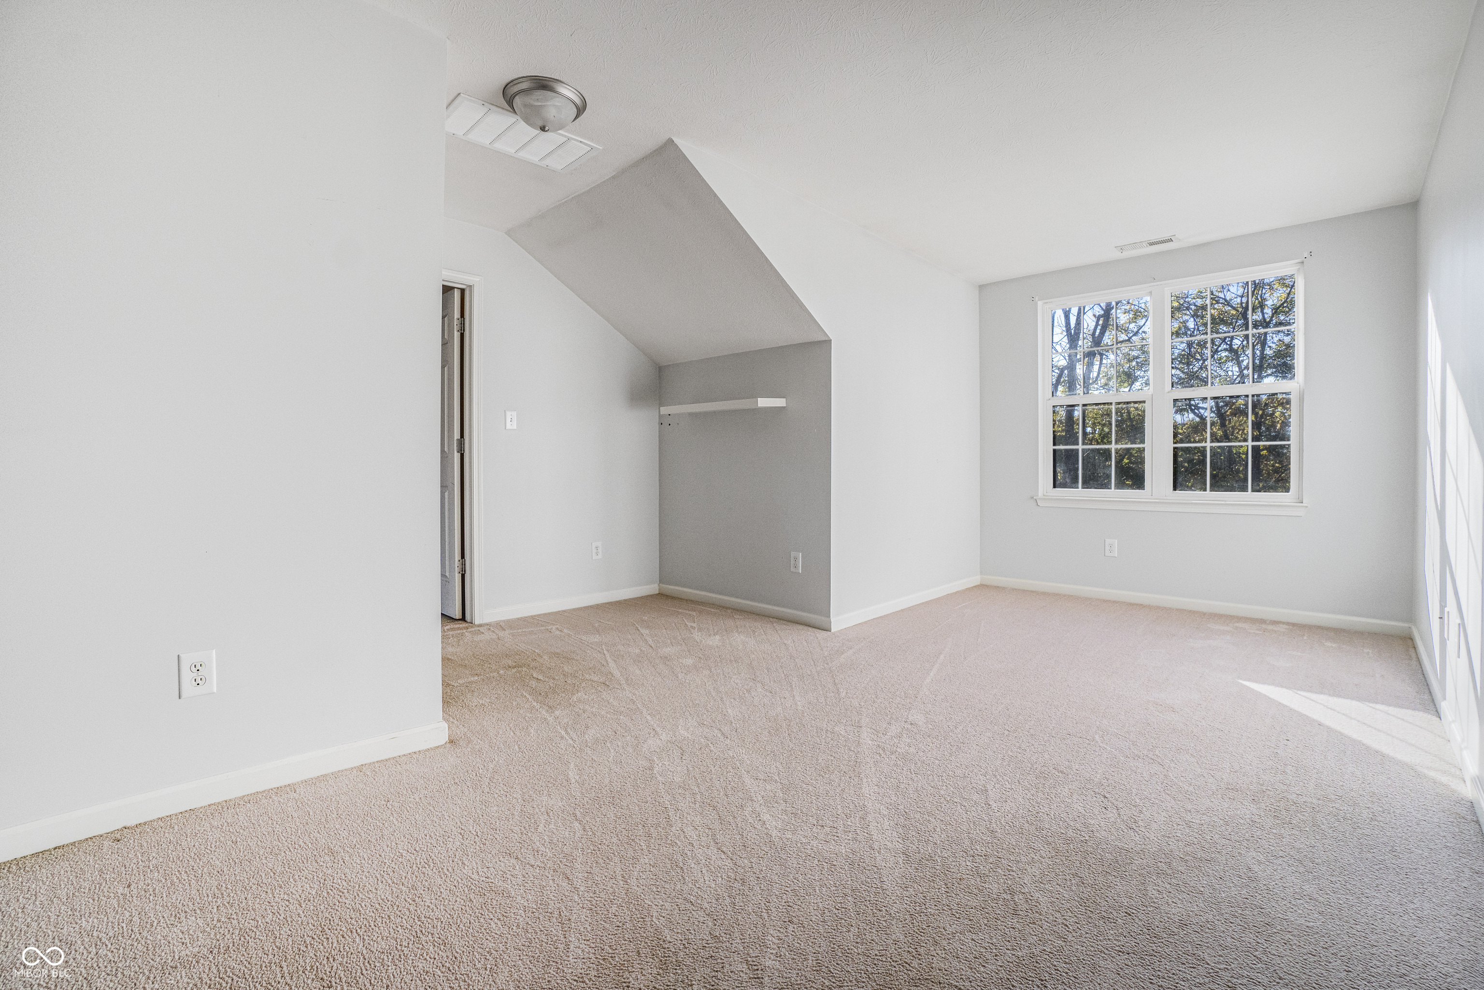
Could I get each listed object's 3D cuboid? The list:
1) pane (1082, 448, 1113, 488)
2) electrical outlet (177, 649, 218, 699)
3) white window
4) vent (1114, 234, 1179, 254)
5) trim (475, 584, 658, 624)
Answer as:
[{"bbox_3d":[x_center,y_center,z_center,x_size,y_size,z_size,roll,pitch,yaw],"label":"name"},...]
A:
[{"bbox_3d":[2.607,-0.191,4.540,0.204,0.305,0.015,2,3,41],"label":"pane"},{"bbox_3d":[-1.479,0.486,1.683,0.075,0.118,0.012,-2,3,-43],"label":"electrical outlet"},{"bbox_3d":[2.857,-0.667,4.269,1.500,1.540,0.110,2,3,41],"label":"white window"},{"bbox_3d":[2.653,-1.633,4.047,0.340,0.020,0.140,2,3,41],"label":"vent"},{"bbox_3d":[-1.123,0.734,4.288,1.312,0.074,0.015,-2,3,-44],"label":"trim"}]

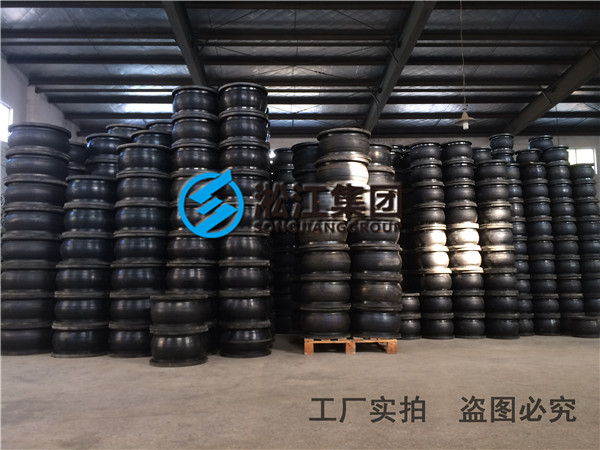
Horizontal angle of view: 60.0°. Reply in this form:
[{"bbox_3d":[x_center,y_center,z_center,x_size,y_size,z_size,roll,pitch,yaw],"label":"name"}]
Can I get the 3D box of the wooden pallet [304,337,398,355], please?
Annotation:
[{"bbox_3d":[0.511,1.321,5.912,0.960,0.152,1.060,0,-7,-2],"label":"wooden pallet"}]

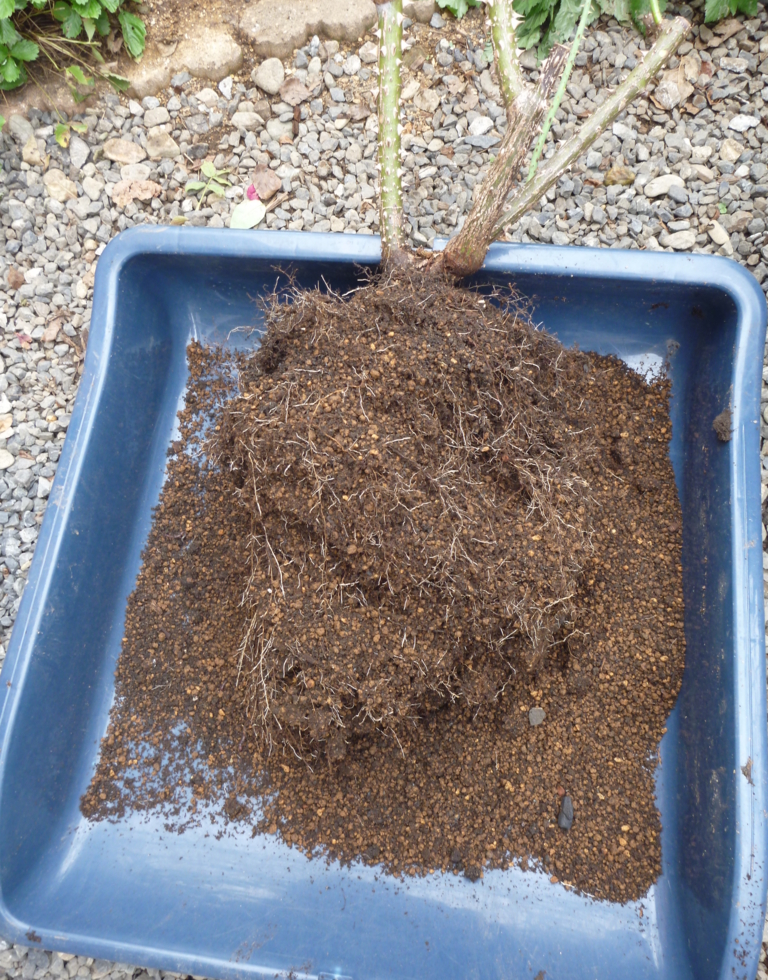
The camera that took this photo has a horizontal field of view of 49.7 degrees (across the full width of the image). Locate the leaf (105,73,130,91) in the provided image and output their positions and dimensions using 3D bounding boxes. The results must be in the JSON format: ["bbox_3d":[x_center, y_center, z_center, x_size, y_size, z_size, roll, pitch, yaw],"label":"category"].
[{"bbox_3d":[-0.331,-0.507,1.025,0.036,0.013,0.019,19,84,-3],"label":"leaf"}]

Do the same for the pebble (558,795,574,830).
[{"bbox_3d":[0.149,0.263,0.674,0.012,0.009,0.026,7,67,7],"label":"pebble"}]

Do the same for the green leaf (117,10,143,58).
[{"bbox_3d":[-0.307,-0.551,0.999,0.025,0.054,0.013,-20,24,-6],"label":"green leaf"}]

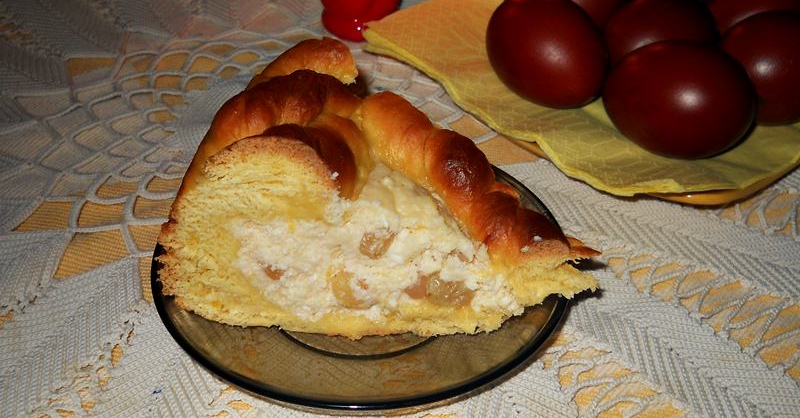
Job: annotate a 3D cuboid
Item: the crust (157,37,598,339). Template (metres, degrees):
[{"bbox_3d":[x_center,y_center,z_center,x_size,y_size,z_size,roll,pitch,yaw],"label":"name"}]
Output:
[{"bbox_3d":[-0.005,-0.014,0.309,0.138,0.062,0.100,1,37,0],"label":"crust"}]

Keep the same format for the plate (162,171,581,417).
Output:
[{"bbox_3d":[-0.012,0.020,0.315,0.135,0.019,0.135,0,37,0],"label":"plate"}]

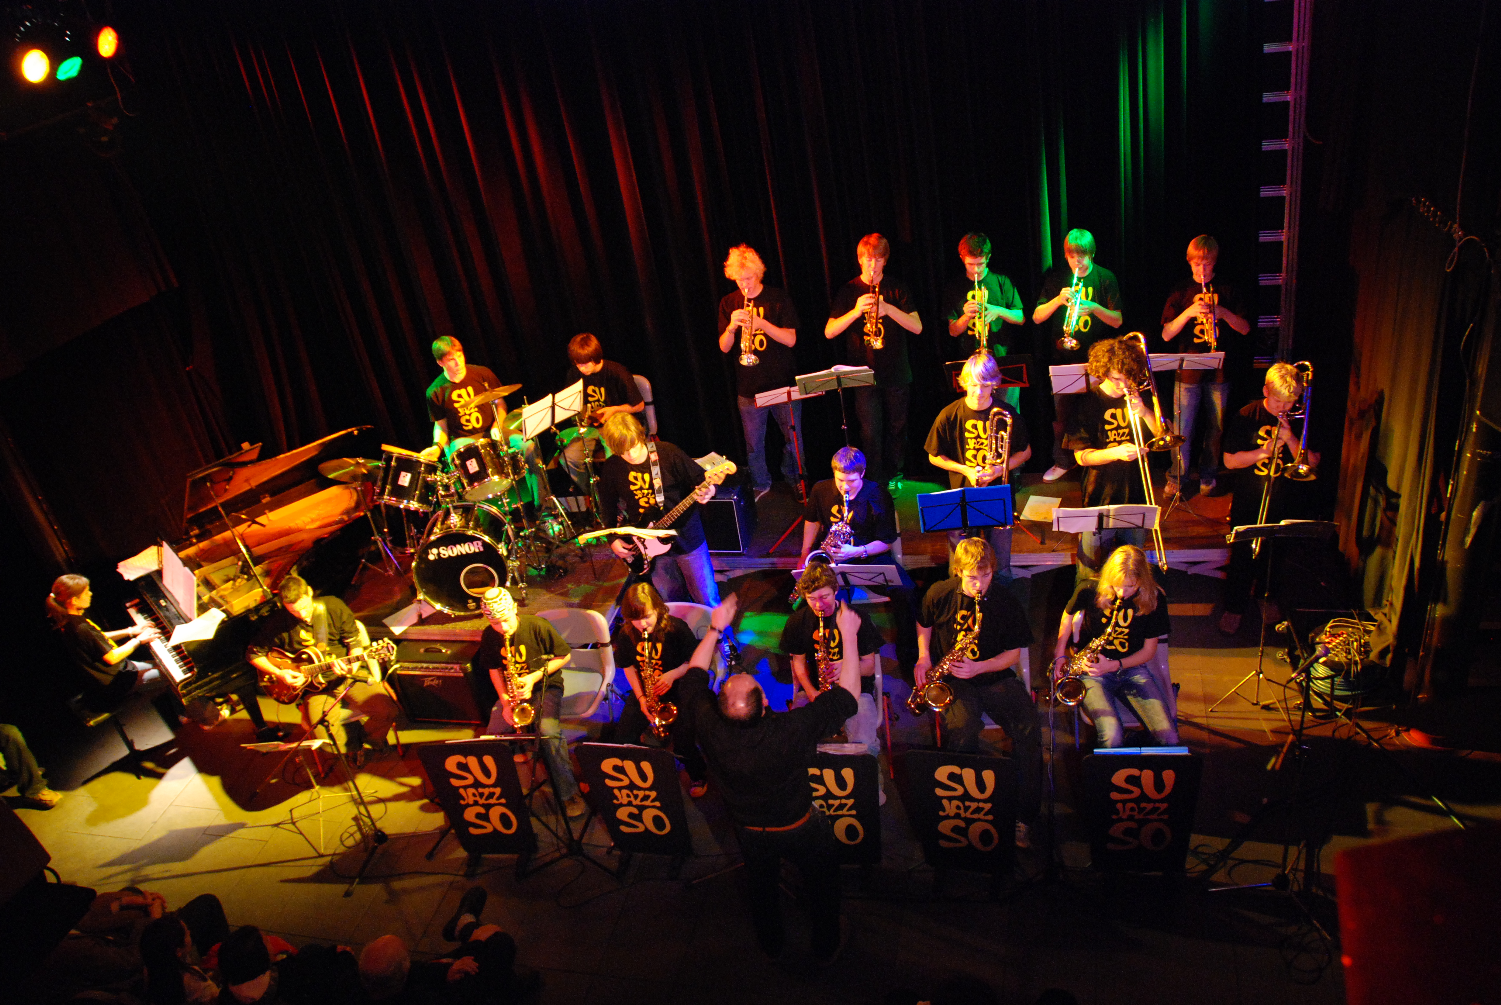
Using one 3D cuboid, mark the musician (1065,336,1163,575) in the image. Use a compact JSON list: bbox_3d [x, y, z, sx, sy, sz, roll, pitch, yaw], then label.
[{"bbox_3d":[2.140,-0.087,6.623,0.620,1.840,0.500,-9,30,2],"label":"musician"}]

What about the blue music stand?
[{"bbox_3d":[1.276,0.432,6.524,0.530,1.180,0.480,8,37,29],"label":"blue music stand"}]

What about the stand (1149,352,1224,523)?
[{"bbox_3d":[2.709,-0.421,7.082,0.470,1.130,0.420,-2,31,14],"label":"stand"}]

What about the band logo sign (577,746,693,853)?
[{"bbox_3d":[-0.545,1.484,5.565,0.530,0.645,0.050,-3,26,20],"label":"band logo sign"}]

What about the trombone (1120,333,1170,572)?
[{"bbox_3d":[2.115,-0.264,5.985,0.260,1.255,0.220,-13,-2,19],"label":"trombone"}]

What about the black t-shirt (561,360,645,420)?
[{"bbox_3d":[-1.041,-0.773,8.111,0.470,0.520,0.310,-4,39,14],"label":"black t-shirt"}]

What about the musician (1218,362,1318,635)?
[{"bbox_3d":[2.794,0.000,6.124,0.560,1.620,0.480,6,32,28],"label":"musician"}]

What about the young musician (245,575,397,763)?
[{"bbox_3d":[-2.531,0.996,6.865,0.680,1.220,0.760,-23,32,-20],"label":"young musician"}]

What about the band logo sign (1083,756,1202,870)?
[{"bbox_3d":[1.660,1.340,4.796,0.500,0.660,0.080,-2,29,15],"label":"band logo sign"}]

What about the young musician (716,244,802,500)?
[{"bbox_3d":[0.082,-0.801,7.540,0.560,1.760,0.450,-6,28,7],"label":"young musician"}]

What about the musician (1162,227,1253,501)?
[{"bbox_3d":[2.828,-0.819,7.111,0.550,1.740,0.450,0,32,18],"label":"musician"}]

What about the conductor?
[{"bbox_3d":[0.138,1.245,4.987,0.740,1.840,0.540,-10,30,0],"label":"conductor"}]

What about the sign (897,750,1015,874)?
[{"bbox_3d":[0.954,1.424,5.155,0.530,0.649,0.050,0,24,18],"label":"sign"}]

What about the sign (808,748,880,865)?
[{"bbox_3d":[0.376,1.438,5.327,0.530,0.646,0.050,0,26,18],"label":"sign"}]

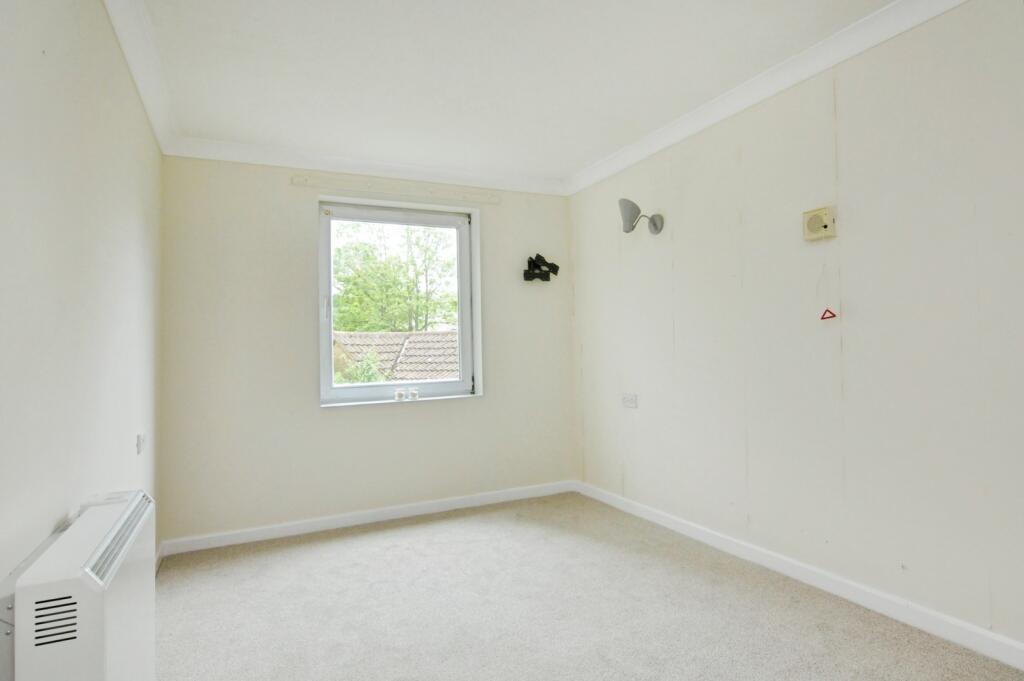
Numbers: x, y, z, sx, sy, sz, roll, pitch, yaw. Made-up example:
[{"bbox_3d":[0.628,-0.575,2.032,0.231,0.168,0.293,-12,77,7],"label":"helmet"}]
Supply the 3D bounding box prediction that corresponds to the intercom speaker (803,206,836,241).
[{"bbox_3d":[1.367,-0.513,2.397,0.035,0.128,0.129,-1,-1,-27],"label":"intercom speaker"}]

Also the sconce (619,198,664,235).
[{"bbox_3d":[0.774,-0.749,3.264,0.240,0.215,0.150,-1,-1,-26],"label":"sconce"}]

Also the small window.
[{"bbox_3d":[-0.759,-0.257,3.730,1.083,1.327,0.100,-1,-1,-24],"label":"small window"}]

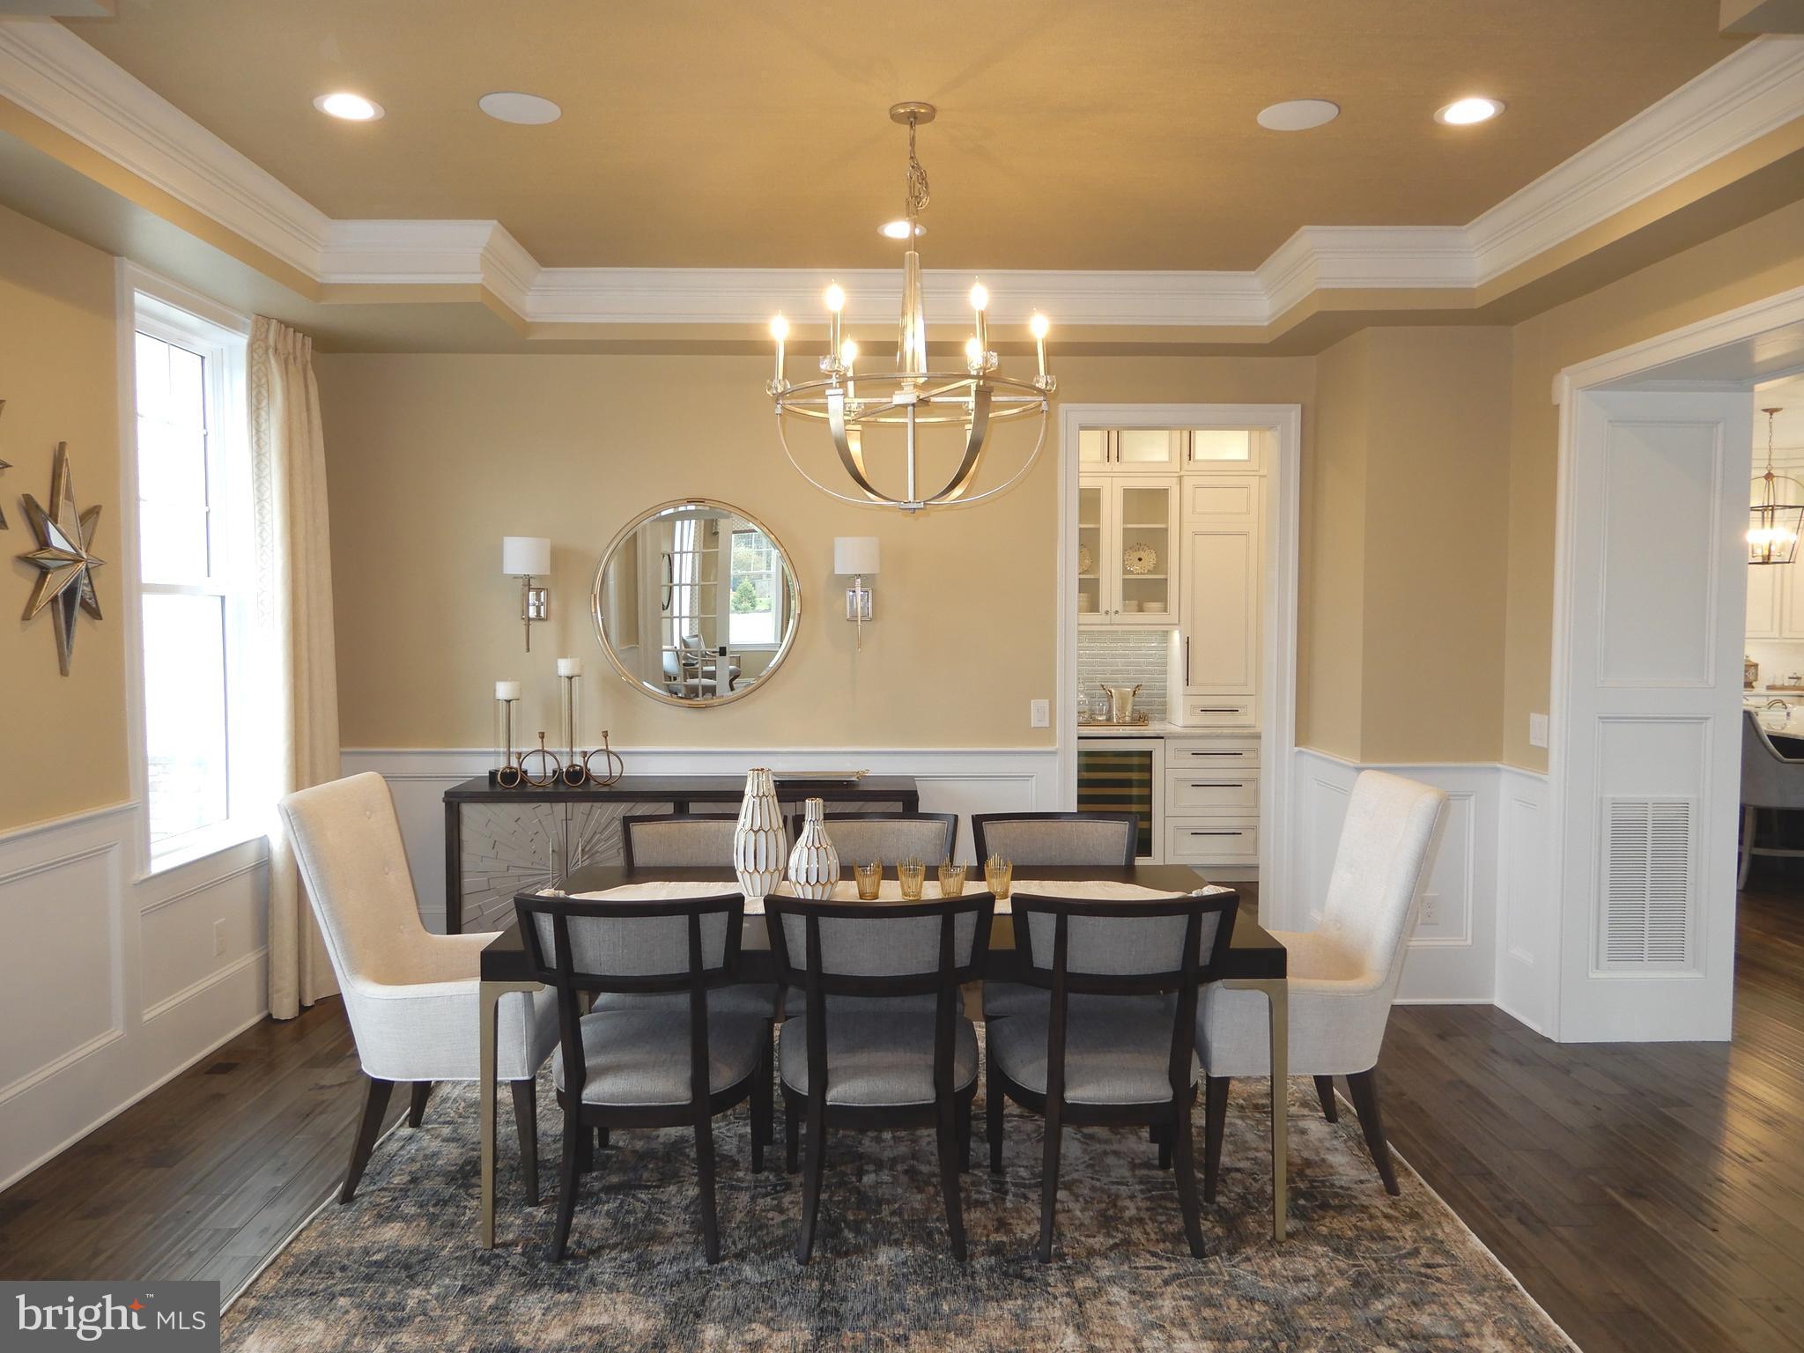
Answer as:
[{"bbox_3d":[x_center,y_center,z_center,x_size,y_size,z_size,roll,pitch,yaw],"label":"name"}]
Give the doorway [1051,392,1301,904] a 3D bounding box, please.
[{"bbox_3d":[1.250,0.048,5.734,1.090,2.545,0.150,0,3,-1],"label":"doorway"}]

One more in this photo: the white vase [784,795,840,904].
[{"bbox_3d":[-0.262,0.508,3.685,0.153,0.295,0.153,0,3,-1],"label":"white vase"}]

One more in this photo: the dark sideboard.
[{"bbox_3d":[-0.903,0.890,5.347,1.937,0.865,0.470,0,3,-1],"label":"dark sideboard"}]

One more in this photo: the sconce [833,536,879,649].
[{"bbox_3d":[-0.199,-0.361,5.526,0.200,0.510,0.210,0,3,-1],"label":"sconce"}]

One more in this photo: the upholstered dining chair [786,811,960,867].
[{"bbox_3d":[-0.084,0.935,3.978,0.544,0.918,0.590,0,3,-1],"label":"upholstered dining chair"}]

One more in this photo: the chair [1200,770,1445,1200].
[{"bbox_3d":[1.123,0.854,3.633,0.650,1.115,0.600,0,3,-1],"label":"chair"}]

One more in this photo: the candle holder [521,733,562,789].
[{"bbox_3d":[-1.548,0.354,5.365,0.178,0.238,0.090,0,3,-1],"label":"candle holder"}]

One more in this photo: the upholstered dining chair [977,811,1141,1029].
[{"bbox_3d":[0.516,0.934,3.990,0.544,0.918,0.590,0,3,-1],"label":"upholstered dining chair"}]

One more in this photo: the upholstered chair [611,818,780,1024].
[{"bbox_3d":[-0.654,0.935,3.967,0.544,0.918,0.590,0,3,-1],"label":"upholstered chair"}]

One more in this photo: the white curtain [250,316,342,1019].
[{"bbox_3d":[-2.443,-0.019,5.079,0.160,2.720,0.500,0,3,-1],"label":"white curtain"}]

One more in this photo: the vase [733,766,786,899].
[{"bbox_3d":[-0.425,0.465,3.750,0.158,0.374,0.158,0,3,-1],"label":"vase"}]

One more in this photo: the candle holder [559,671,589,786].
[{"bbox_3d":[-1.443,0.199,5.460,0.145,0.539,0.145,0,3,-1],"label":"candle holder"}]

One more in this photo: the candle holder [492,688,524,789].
[{"bbox_3d":[-1.675,0.248,5.313,0.148,0.420,0.148,0,3,-1],"label":"candle holder"}]

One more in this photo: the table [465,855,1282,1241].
[{"bbox_3d":[-0.050,1.041,3.685,2.040,0.760,1.035,0,3,-1],"label":"table"}]

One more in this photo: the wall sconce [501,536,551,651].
[{"bbox_3d":[-1.624,-0.356,5.407,0.203,0.497,0.200,0,3,-1],"label":"wall sconce"}]

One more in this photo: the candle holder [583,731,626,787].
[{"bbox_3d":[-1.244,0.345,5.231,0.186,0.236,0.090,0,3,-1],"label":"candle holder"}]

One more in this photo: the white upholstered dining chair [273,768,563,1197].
[{"bbox_3d":[-1.319,0.868,3.637,0.690,1.110,0.620,0,3,-1],"label":"white upholstered dining chair"}]

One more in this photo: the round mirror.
[{"bbox_3d":[-0.908,-0.323,5.519,0.925,0.925,0.040,0,3,-1],"label":"round mirror"}]

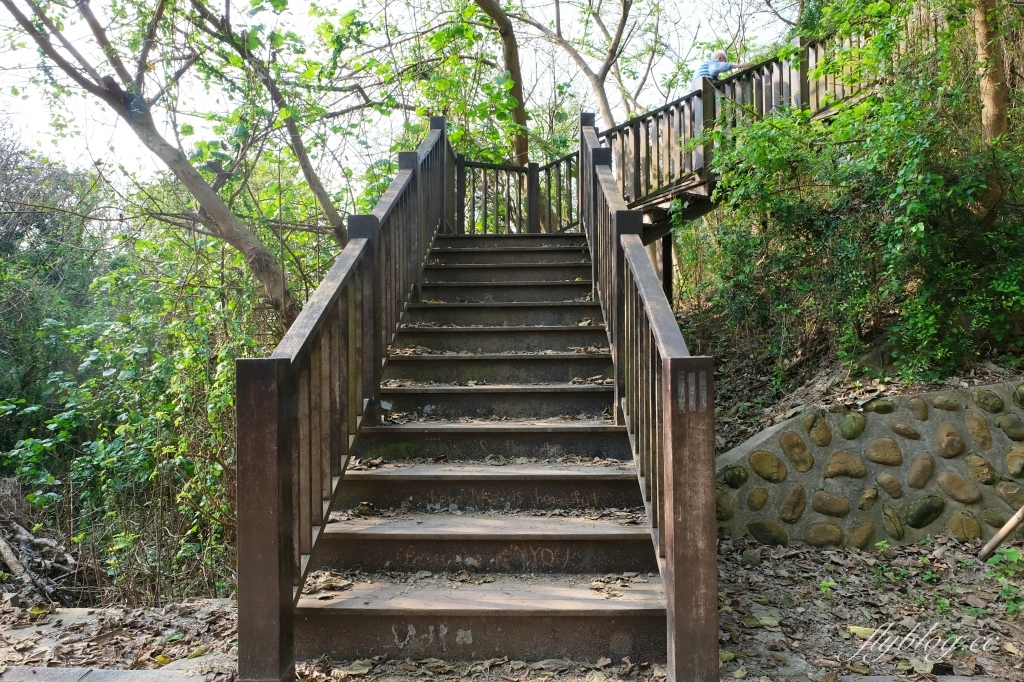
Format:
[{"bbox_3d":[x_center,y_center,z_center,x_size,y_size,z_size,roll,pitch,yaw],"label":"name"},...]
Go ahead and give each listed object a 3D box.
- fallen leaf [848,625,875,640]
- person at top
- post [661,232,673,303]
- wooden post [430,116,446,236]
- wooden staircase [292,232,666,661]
[{"bbox_3d":[1.339,1.101,2.606,0.100,0.025,0.070,-1,-1,2],"label":"fallen leaf"},{"bbox_3d":[2.093,-2.268,6.988,0.620,1.420,0.450,0,-1,-22],"label":"person at top"},{"bbox_3d":[1.572,-0.713,6.900,0.100,0.900,0.100,-1,-1,2],"label":"post"},{"bbox_3d":[-0.665,-1.484,6.154,0.127,1.090,0.127,-1,-1,2],"label":"wooden post"},{"bbox_3d":[-0.064,0.093,4.263,1.350,2.105,3.718,-1,-1,2],"label":"wooden staircase"}]

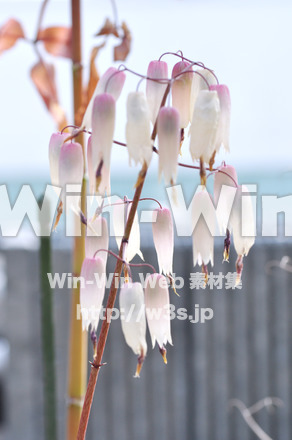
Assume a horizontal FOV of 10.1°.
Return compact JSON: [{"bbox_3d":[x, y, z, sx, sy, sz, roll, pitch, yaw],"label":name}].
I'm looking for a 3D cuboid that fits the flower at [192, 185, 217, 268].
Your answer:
[{"bbox_3d":[0.034,0.005,0.955,0.013,0.043,0.013,0,2,0],"label":"flower"}]

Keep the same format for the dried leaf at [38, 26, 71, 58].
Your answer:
[{"bbox_3d":[-0.051,-0.100,0.930,0.021,0.018,0.010,0,2,0],"label":"dried leaf"}]

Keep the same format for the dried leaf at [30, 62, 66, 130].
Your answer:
[{"bbox_3d":[-0.055,-0.070,0.930,0.013,0.040,0.010,-14,2,0],"label":"dried leaf"}]

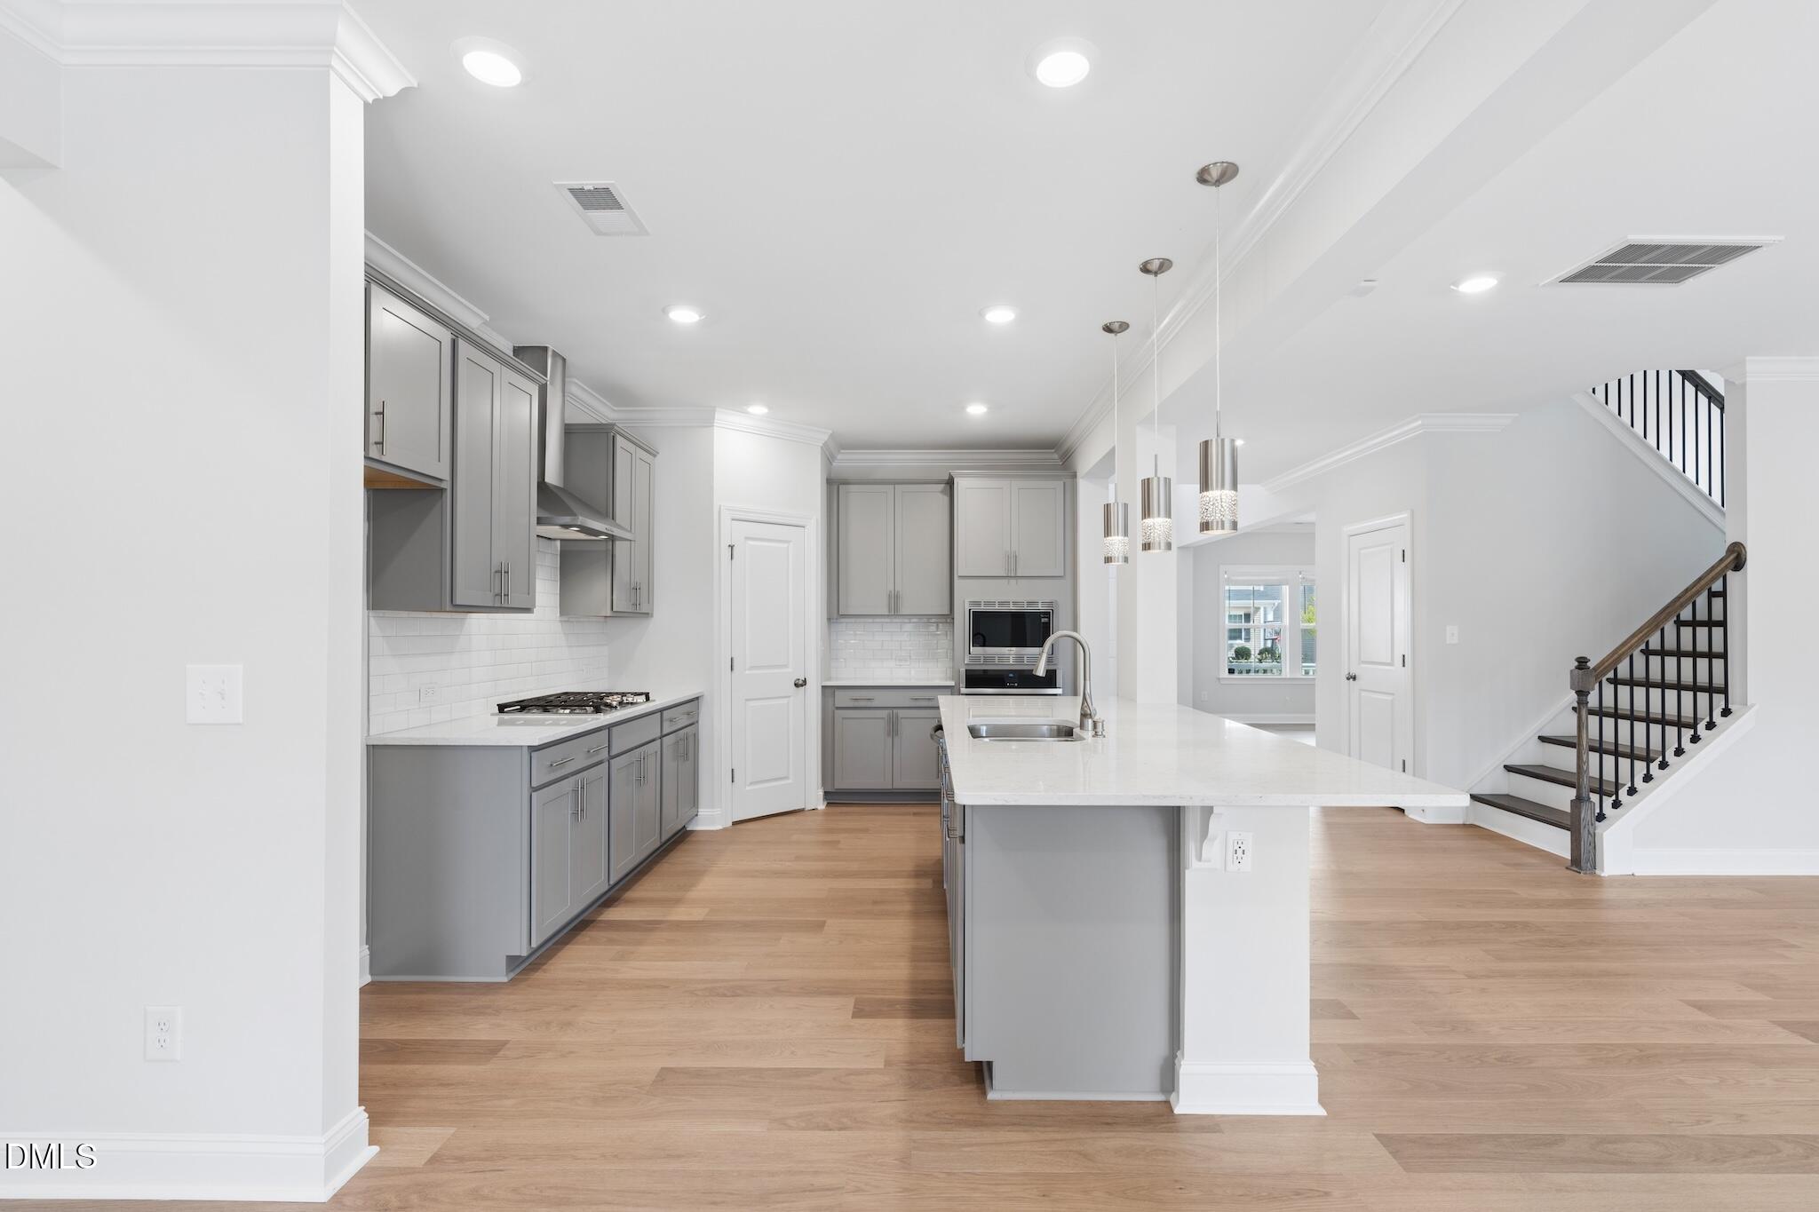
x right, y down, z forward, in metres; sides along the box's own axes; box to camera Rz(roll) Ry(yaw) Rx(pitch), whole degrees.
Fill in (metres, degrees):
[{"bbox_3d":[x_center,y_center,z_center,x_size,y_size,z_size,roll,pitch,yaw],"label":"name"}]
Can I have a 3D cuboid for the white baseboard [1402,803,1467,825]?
[{"bbox_3d":[3.650,1.425,5.618,0.280,0.135,0.270,0,-2,1],"label":"white baseboard"}]

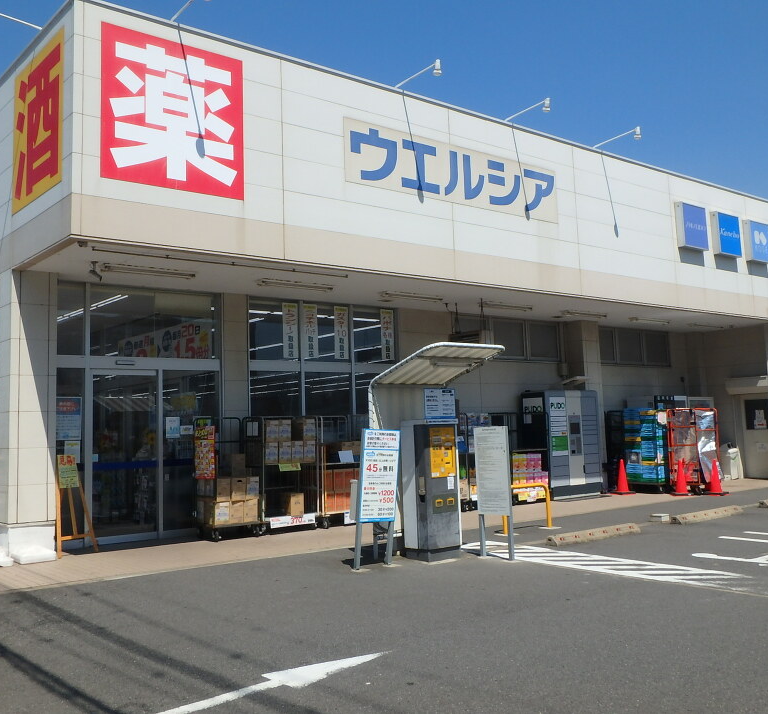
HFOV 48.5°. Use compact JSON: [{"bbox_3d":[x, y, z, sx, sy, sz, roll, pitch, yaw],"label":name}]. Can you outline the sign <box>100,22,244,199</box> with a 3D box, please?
[{"bbox_3d":[-2.494,-2.918,10.284,1.840,1.820,0.050,2,-6,-39],"label":"sign"}]

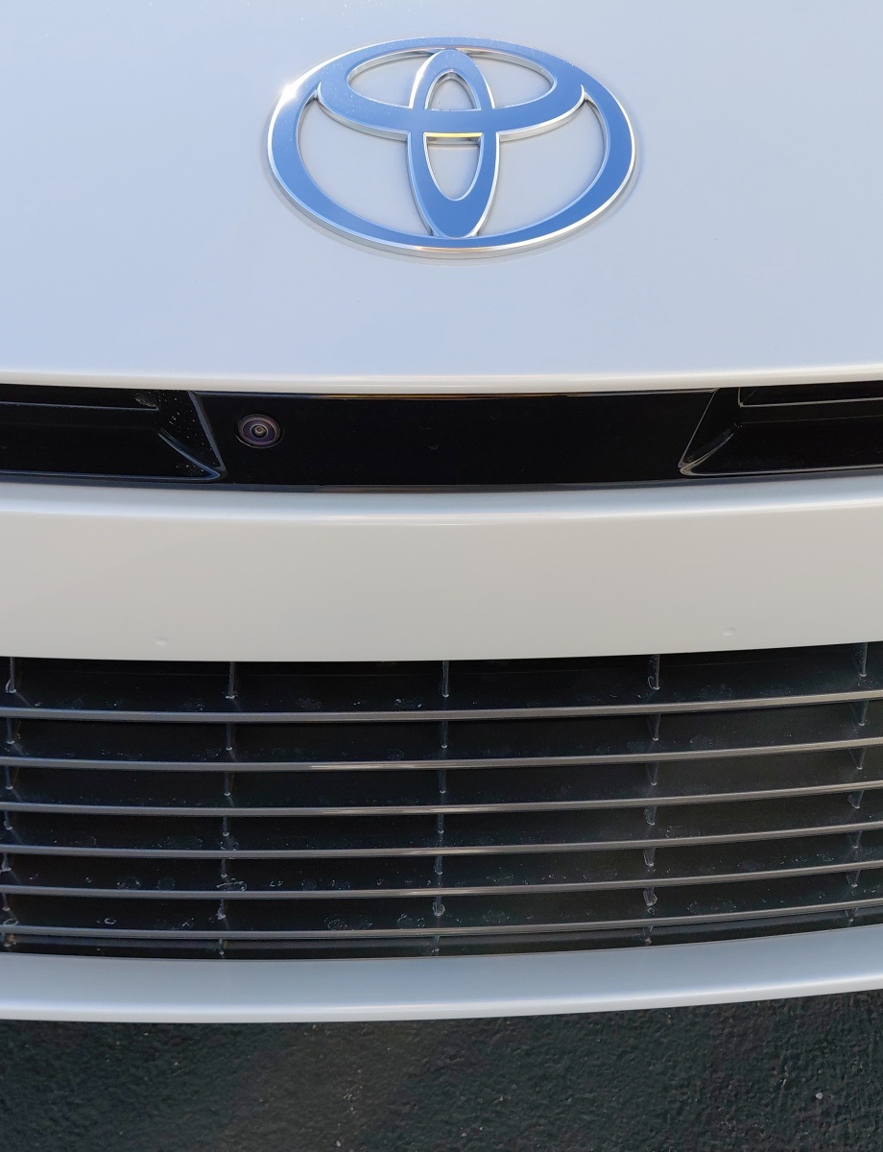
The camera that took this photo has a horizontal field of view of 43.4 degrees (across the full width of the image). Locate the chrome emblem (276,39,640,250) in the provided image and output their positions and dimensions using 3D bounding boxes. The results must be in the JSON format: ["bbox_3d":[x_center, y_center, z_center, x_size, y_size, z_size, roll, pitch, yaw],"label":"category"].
[{"bbox_3d":[0.005,-0.181,0.467,0.152,0.012,0.104,0,74,-1],"label":"chrome emblem"}]

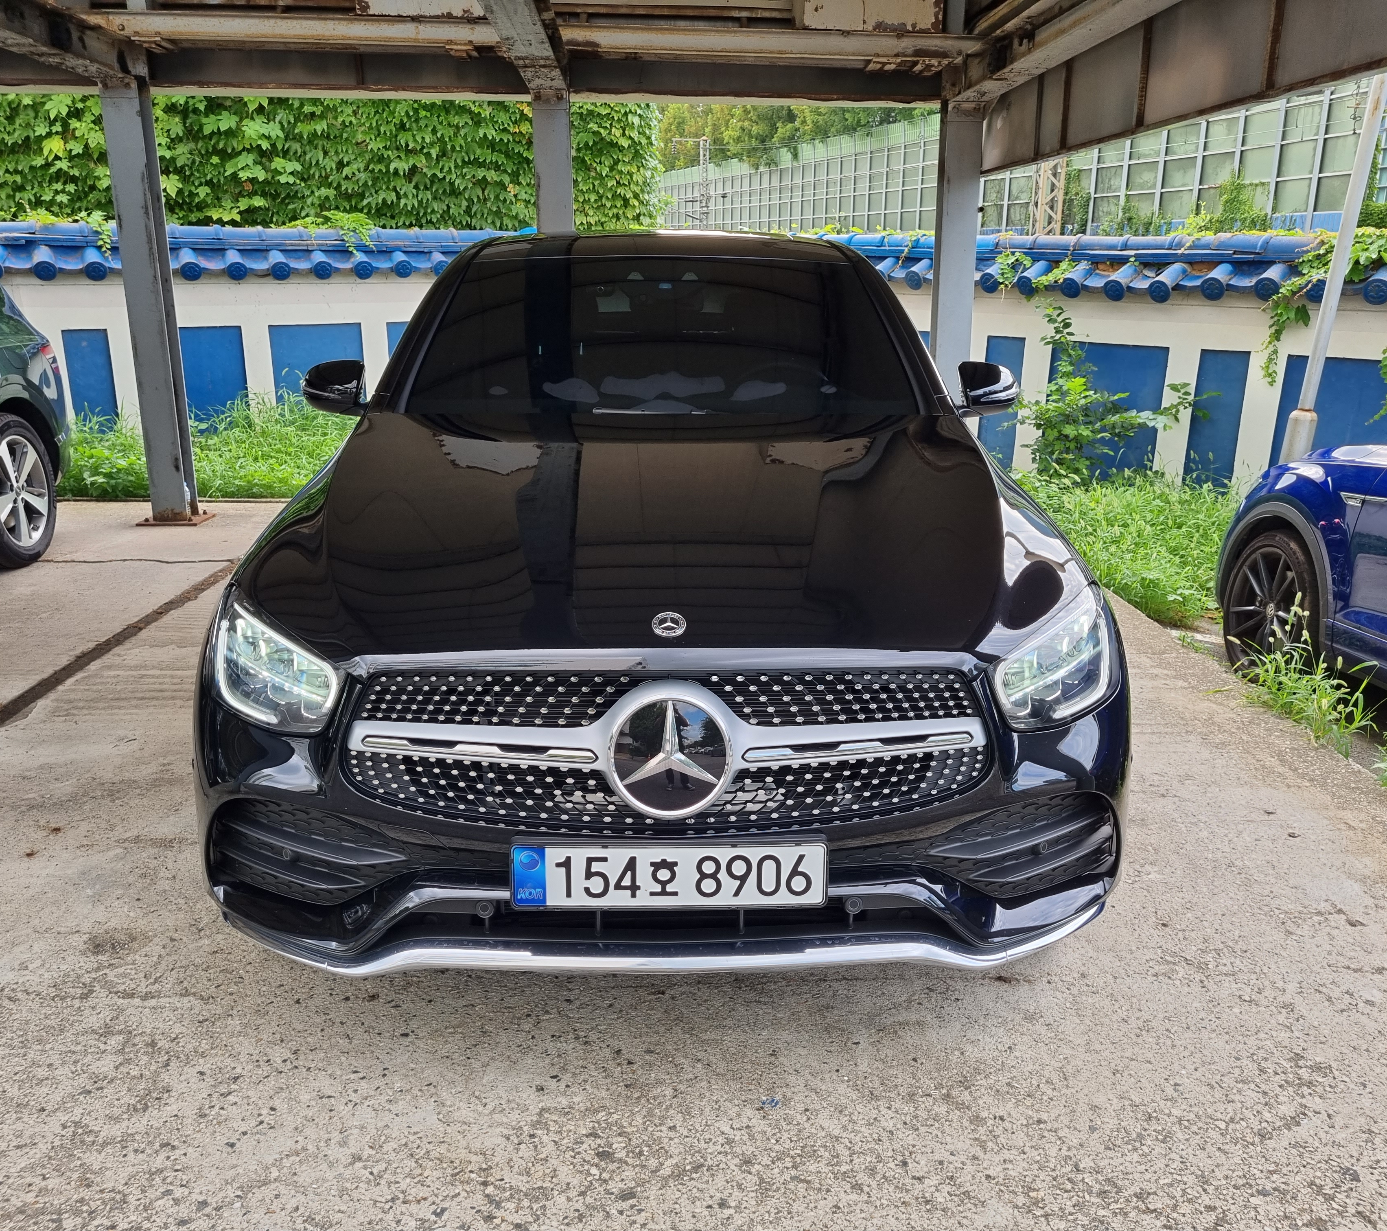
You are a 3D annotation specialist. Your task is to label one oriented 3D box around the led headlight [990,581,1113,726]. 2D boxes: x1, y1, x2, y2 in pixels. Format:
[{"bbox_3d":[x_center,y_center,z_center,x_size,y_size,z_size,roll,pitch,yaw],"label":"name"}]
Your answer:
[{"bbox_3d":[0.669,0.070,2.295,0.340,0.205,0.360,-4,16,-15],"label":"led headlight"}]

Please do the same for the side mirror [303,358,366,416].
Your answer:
[{"bbox_3d":[-1.031,-0.662,3.551,0.205,0.165,0.160,0,16,-1],"label":"side mirror"}]

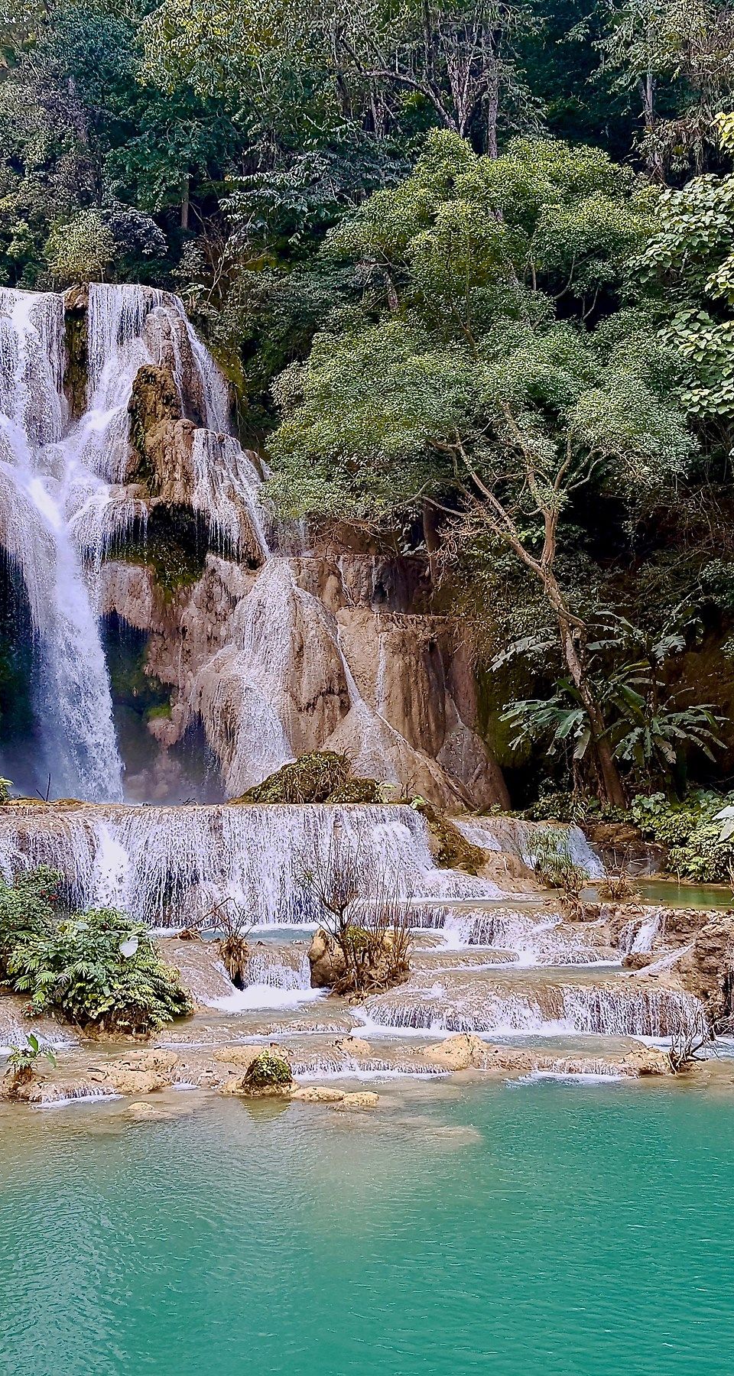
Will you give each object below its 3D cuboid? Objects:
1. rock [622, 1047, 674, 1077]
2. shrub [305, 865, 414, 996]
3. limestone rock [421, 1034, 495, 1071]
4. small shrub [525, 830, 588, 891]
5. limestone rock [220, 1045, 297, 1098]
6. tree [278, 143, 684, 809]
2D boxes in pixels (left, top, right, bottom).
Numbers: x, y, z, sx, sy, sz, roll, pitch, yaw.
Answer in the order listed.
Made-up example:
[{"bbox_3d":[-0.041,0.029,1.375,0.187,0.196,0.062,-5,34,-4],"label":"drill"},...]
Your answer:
[{"bbox_3d":[3.188,4.235,15.600,0.584,0.341,0.450,0,-4,0],"label":"rock"},{"bbox_3d":[-0.113,3.815,21.700,1.710,1.990,1.450,0,-3,0],"label":"shrub"},{"bbox_3d":[1.048,4.227,16.000,0.849,0.449,0.600,0,-4,0],"label":"limestone rock"},{"bbox_3d":[3.597,3.284,26.200,1.210,1.140,1.100,0,-3,0],"label":"small shrub"},{"bbox_3d":[-1.406,4.990,17.900,0.950,0.570,0.750,0,-3,0],"label":"limestone rock"},{"bbox_3d":[2.286,-4.456,28.000,8.380,13.720,7.800,0,-3,0],"label":"tree"}]

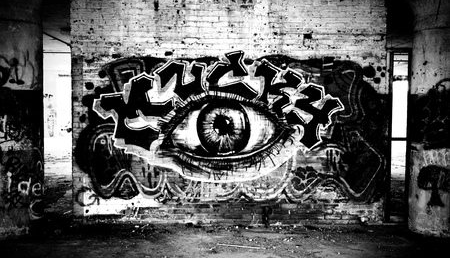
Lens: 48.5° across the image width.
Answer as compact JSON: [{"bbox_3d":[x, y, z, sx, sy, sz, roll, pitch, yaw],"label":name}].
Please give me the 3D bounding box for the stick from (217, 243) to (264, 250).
[{"bbox_3d":[0.159,1.255,5.332,0.507,0.014,0.017,1,3,19],"label":"stick"}]

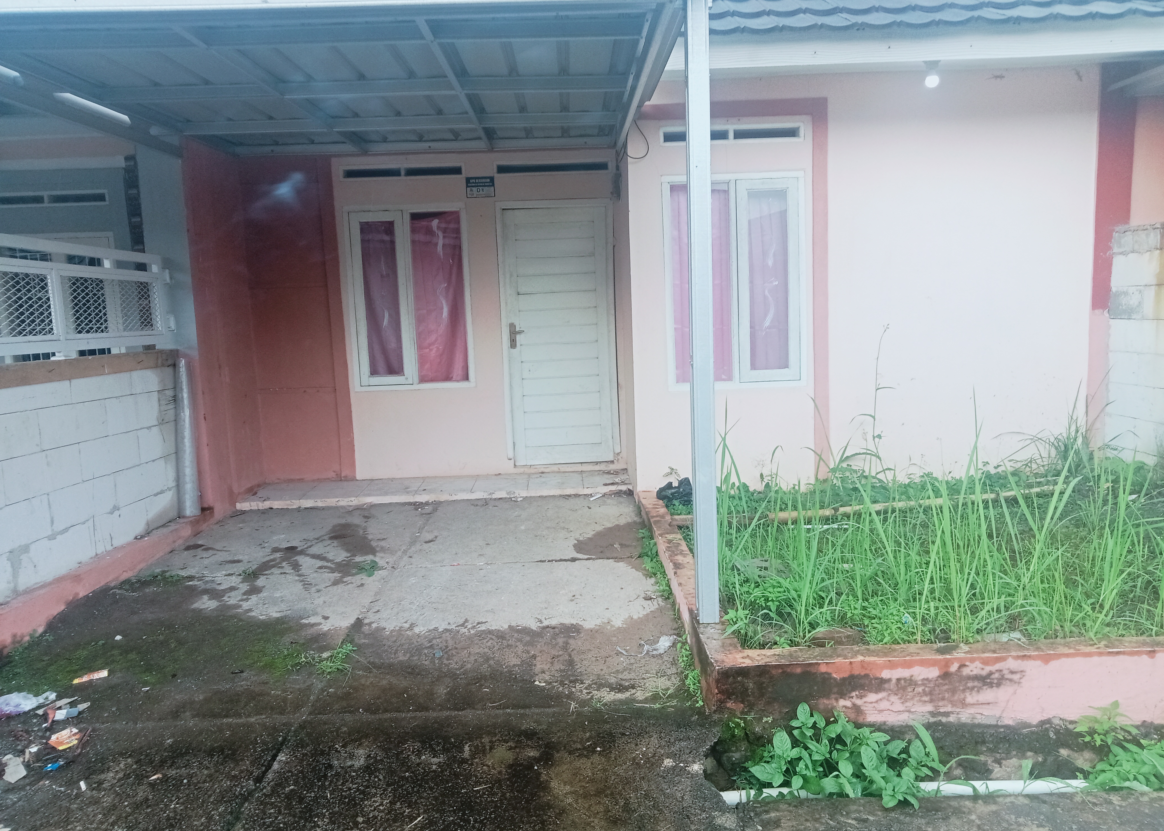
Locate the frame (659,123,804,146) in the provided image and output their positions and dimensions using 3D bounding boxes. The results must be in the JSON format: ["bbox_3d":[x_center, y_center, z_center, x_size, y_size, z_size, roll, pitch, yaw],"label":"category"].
[{"bbox_3d":[0.973,-1.817,6.092,0.934,0.110,0.070,-2,6,-1],"label":"frame"}]

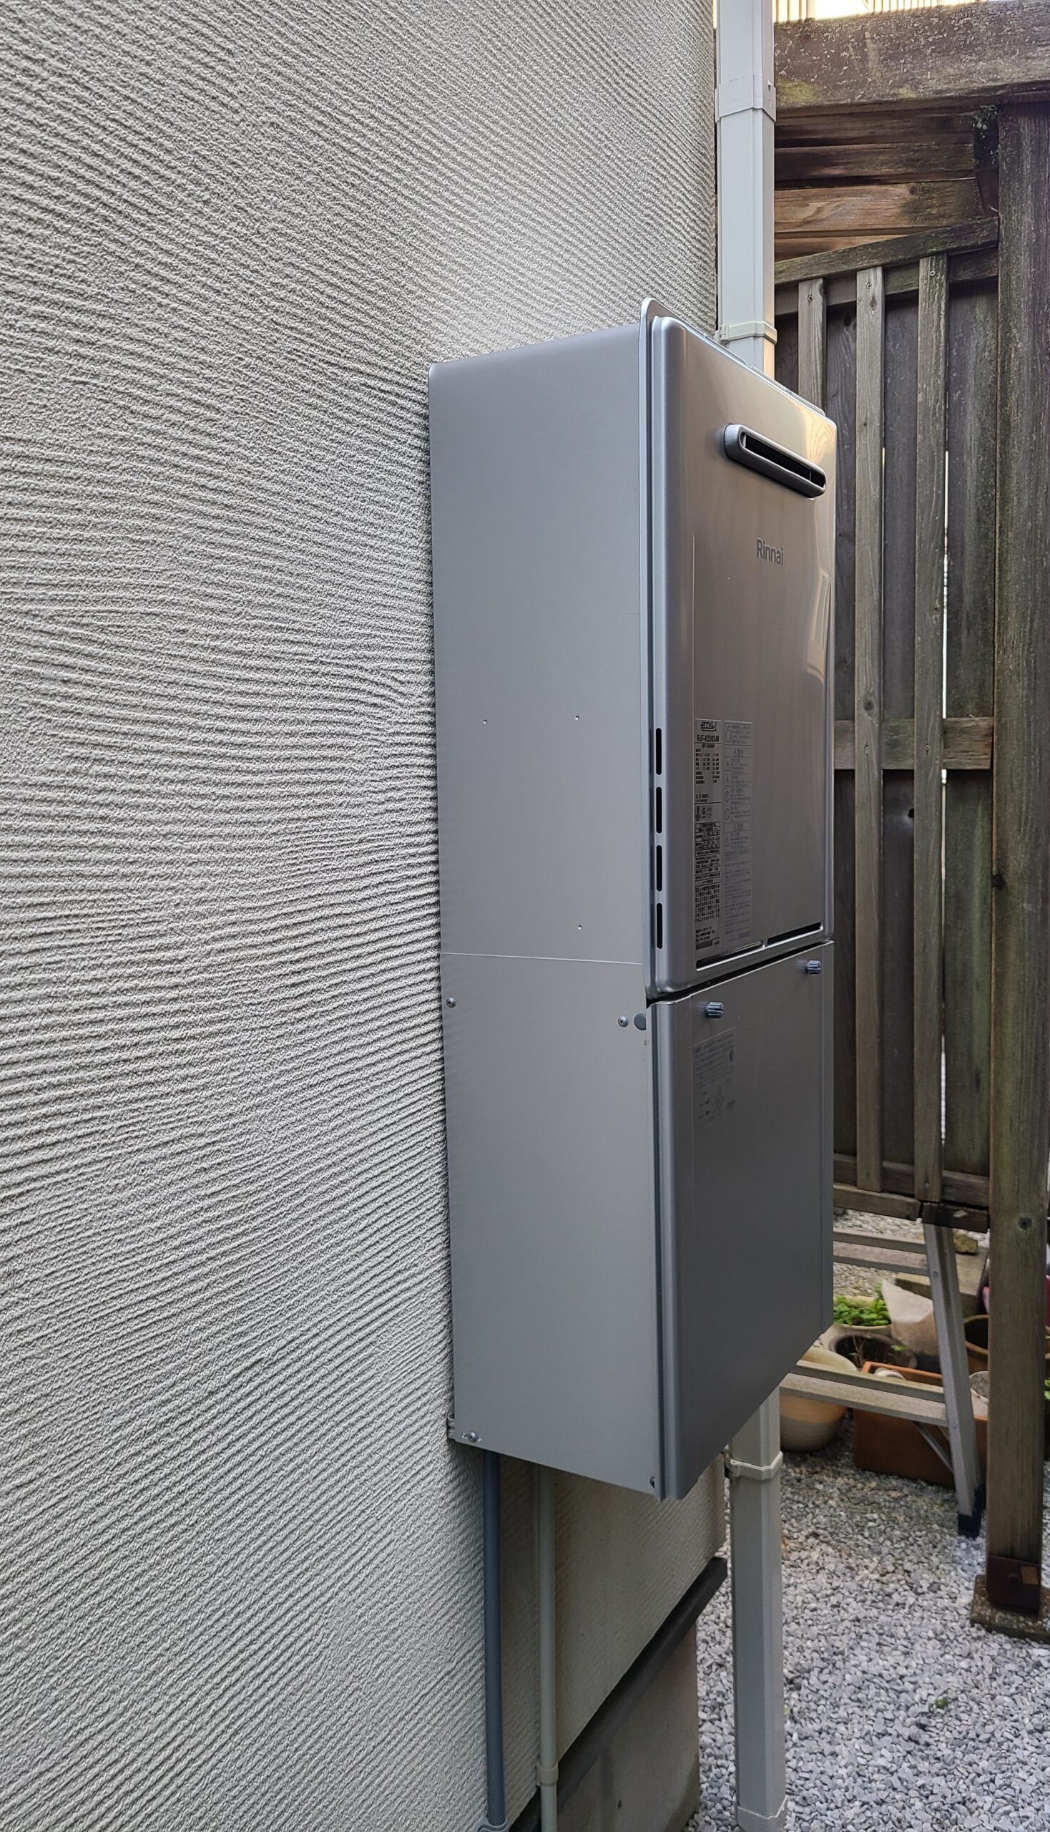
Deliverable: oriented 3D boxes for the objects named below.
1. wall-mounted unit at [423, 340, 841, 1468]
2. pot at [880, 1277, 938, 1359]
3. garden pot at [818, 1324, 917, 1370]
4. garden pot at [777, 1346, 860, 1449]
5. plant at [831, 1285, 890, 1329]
[{"bbox_3d":[0.146,-0.020,1.495,0.262,1.090,0.468,2,7,30],"label":"wall-mounted unit"},{"bbox_3d":[1.054,1.081,3.693,0.160,0.160,0.170,2,7,30],"label":"pot"},{"bbox_3d":[0.864,1.147,3.392,0.220,0.150,0.220,2,7,30],"label":"garden pot"},{"bbox_3d":[0.655,1.158,3.259,0.270,0.166,0.270,-1,6,0],"label":"garden pot"},{"bbox_3d":[0.883,1.046,3.664,0.180,0.090,0.190,2,7,30],"label":"plant"}]

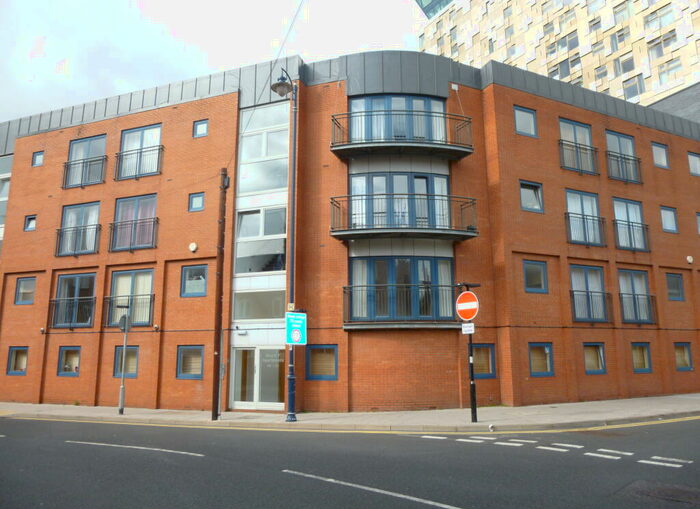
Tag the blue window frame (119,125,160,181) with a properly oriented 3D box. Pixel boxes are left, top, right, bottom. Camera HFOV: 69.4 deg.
[{"bbox_3d":[-8.236,-4.022,19.968,2.056,2.048,0.110,-4,-11,20],"label":"blue window frame"}]

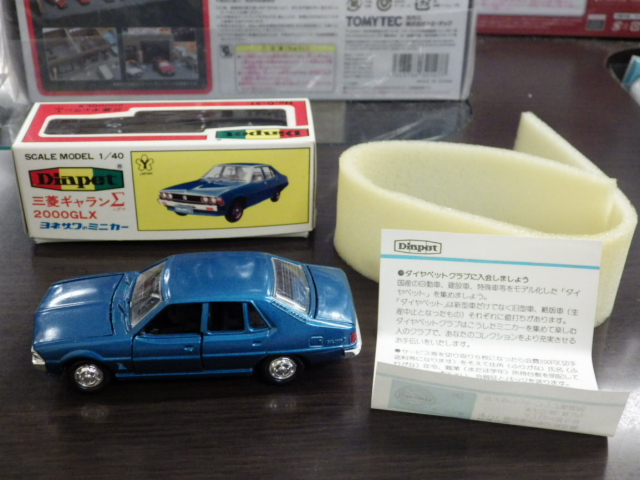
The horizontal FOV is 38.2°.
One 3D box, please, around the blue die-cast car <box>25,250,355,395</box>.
[{"bbox_3d":[-0.041,0.024,0.315,0.108,0.034,0.042,-2,31,-4],"label":"blue die-cast car"}]

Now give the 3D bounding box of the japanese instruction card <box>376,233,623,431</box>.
[{"bbox_3d":[0.058,0.028,0.304,0.080,0.040,0.053,4,31,6],"label":"japanese instruction card"}]

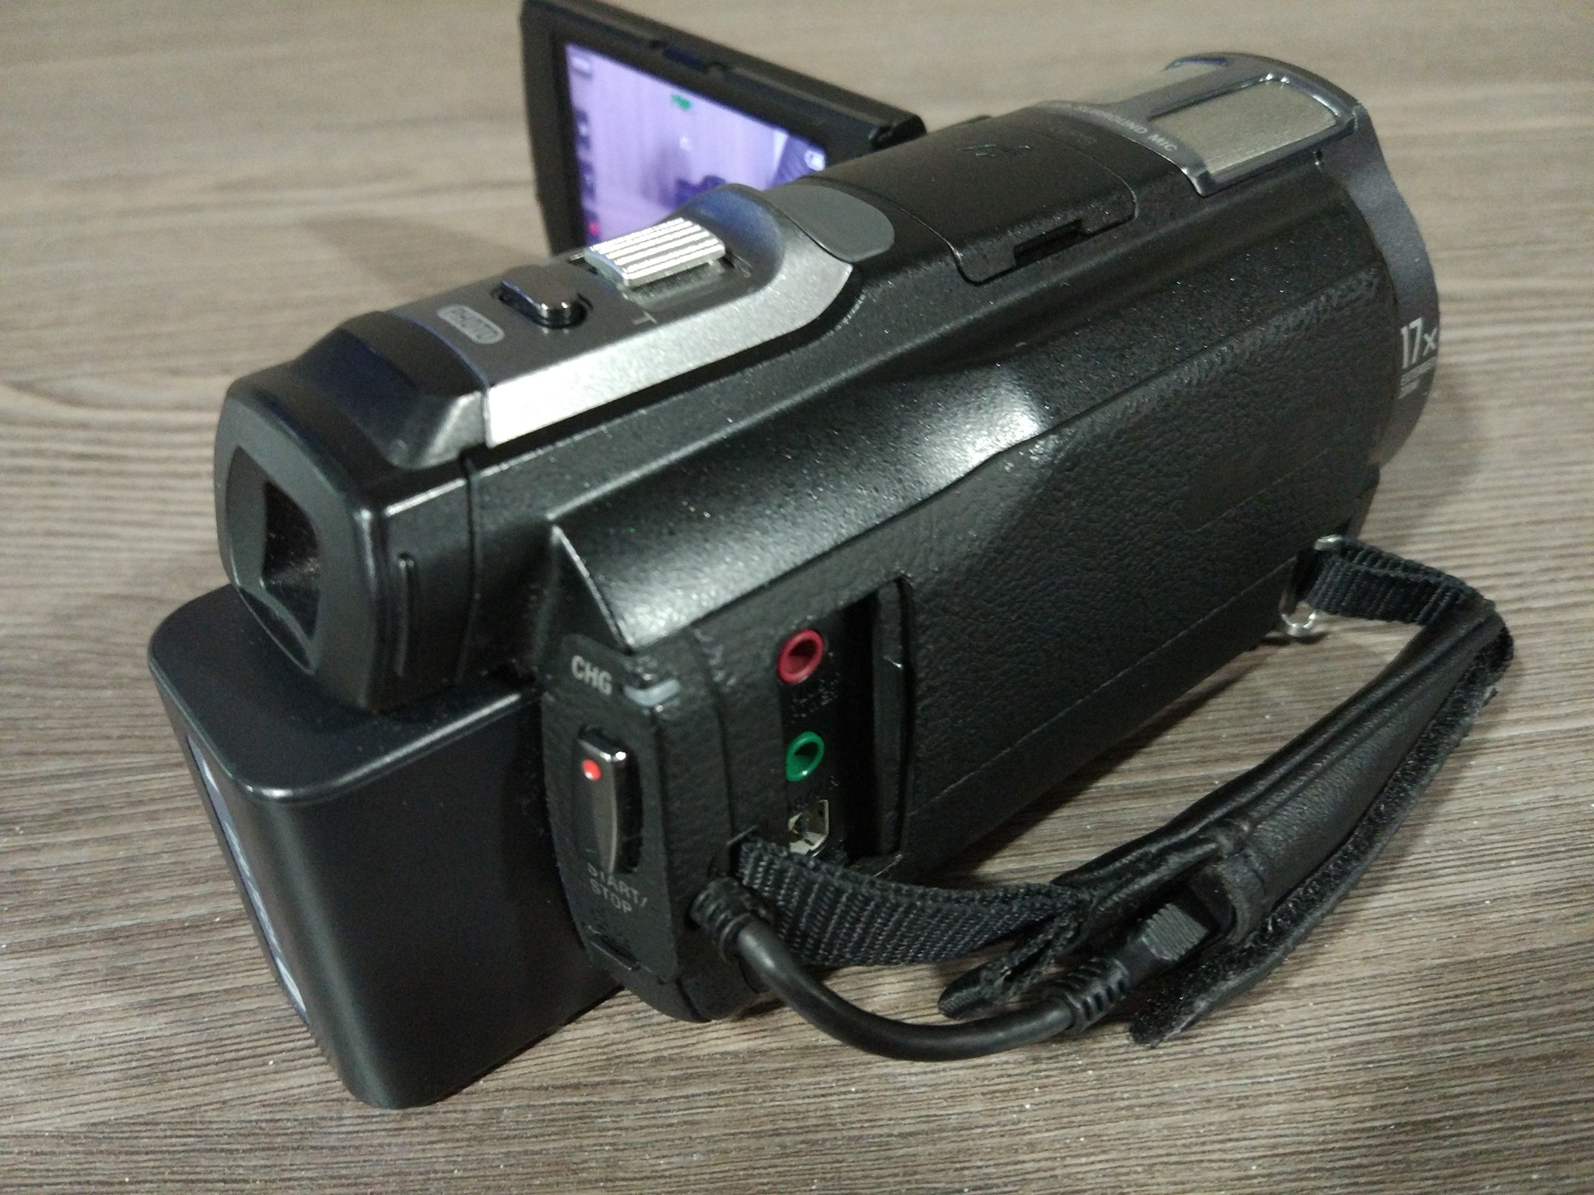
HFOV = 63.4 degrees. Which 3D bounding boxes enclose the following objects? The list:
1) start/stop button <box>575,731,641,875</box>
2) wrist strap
[{"bbox_3d":[-0.017,0.019,0.119,0.005,0.015,0.003,24,43,29],"label":"start/stop button"},{"bbox_3d":[0.044,0.021,0.144,0.110,0.027,0.035,-27,44,-31],"label":"wrist strap"}]

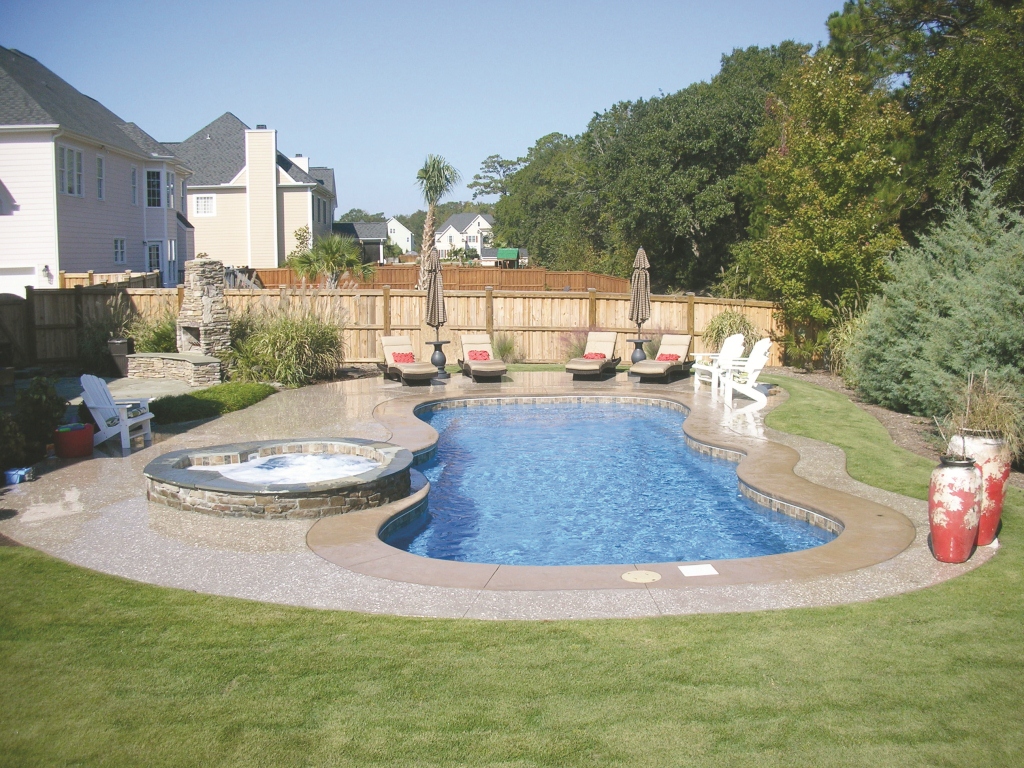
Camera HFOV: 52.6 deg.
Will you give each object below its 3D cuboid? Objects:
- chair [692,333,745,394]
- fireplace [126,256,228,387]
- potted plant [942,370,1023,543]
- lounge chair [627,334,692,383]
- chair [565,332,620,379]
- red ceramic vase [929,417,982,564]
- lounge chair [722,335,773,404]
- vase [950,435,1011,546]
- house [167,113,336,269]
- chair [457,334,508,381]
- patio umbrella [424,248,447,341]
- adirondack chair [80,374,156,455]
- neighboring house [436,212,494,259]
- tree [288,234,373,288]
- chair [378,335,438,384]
[{"bbox_3d":[3.697,-0.351,18.196,0.870,0.970,0.730,-3,7,-18],"label":"chair"},{"bbox_3d":[-6.623,-1.315,21.159,2.400,2.450,1.430,5,9,41],"label":"fireplace"},{"bbox_3d":[4.320,0.667,9.510,0.720,1.580,0.720,0,7,0],"label":"potted plant"},{"bbox_3d":[3.184,-0.526,21.566,0.710,0.910,2.030,4,8,27],"label":"lounge chair"},{"bbox_3d":[1.766,-0.598,22.131,0.710,0.910,2.030,2,8,17],"label":"chair"},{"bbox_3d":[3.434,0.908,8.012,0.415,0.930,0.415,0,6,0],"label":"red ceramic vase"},{"bbox_3d":[3.788,-0.183,16.605,0.870,0.980,0.730,-2,7,-10],"label":"lounge chair"},{"bbox_3d":[3.899,0.868,8.694,0.520,0.930,0.520,-1,7,0],"label":"vase"},{"bbox_3d":[-18.557,-12.125,69.674,12.000,11.800,18.000,-1,7,-5],"label":"house"},{"bbox_3d":[-0.630,-0.531,20.889,0.700,0.840,1.950,-2,7,-11],"label":"chair"},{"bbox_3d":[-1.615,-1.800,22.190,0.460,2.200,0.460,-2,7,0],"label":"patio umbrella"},{"bbox_3d":[-5.307,0.327,13.795,0.850,0.950,0.730,1,7,10],"label":"adirondack chair"},{"bbox_3d":[-9.201,-30.881,219.000,13.400,10.100,11.000,0,7,4],"label":"neighboring house"},{"bbox_3d":[-5.726,-3.123,32.868,2.650,3.213,2.650,0,7,0],"label":"tree"},{"bbox_3d":[-2.055,-0.462,20.442,0.700,0.840,1.950,-3,7,-21],"label":"chair"}]

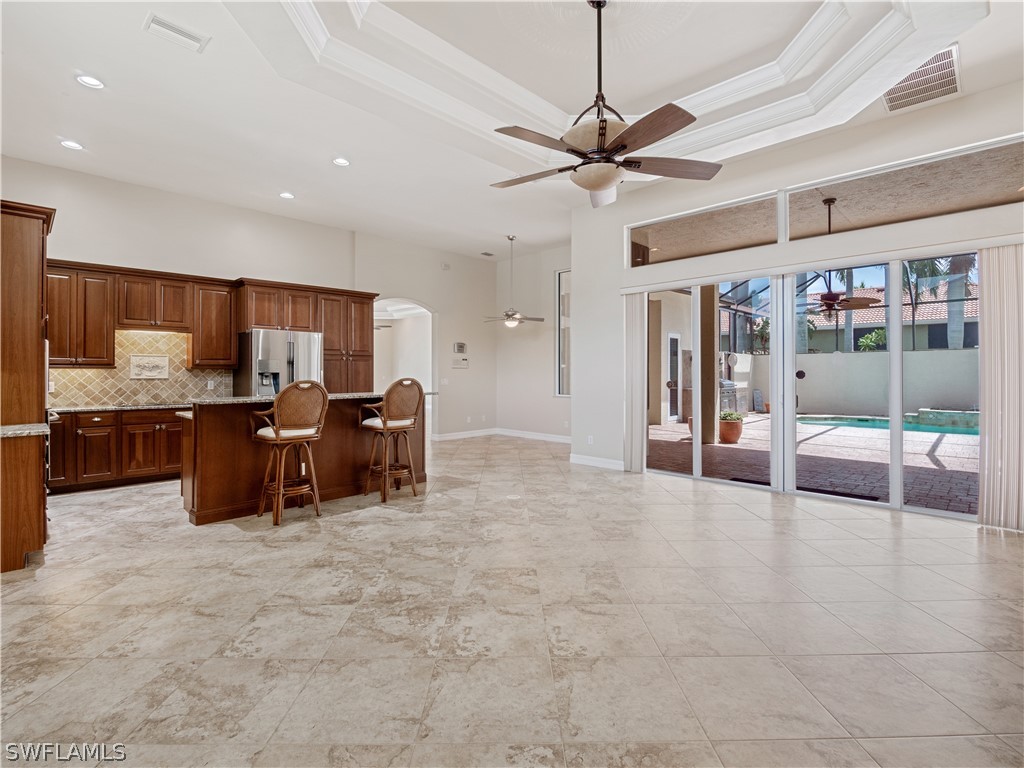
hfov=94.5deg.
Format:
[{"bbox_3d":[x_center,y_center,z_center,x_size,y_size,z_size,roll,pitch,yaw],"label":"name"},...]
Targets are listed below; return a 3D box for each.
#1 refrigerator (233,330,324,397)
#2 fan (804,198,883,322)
[{"bbox_3d":[-3.274,0.222,6.669,0.910,1.810,0.750,-1,2,-44],"label":"refrigerator"},{"bbox_3d":[4.019,-1.573,5.980,1.320,1.530,1.320,0,1,0],"label":"fan"}]

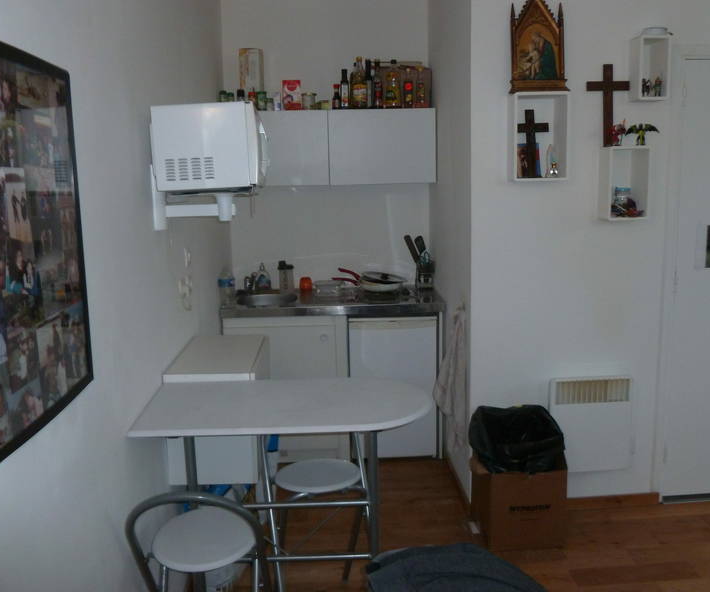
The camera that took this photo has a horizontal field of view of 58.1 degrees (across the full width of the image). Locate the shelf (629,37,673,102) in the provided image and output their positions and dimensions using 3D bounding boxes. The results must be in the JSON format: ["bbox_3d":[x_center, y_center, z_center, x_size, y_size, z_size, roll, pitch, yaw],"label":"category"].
[{"bbox_3d":[1.238,-0.946,2.688,0.120,0.250,0.095,-2,9,-4],"label":"shelf"}]

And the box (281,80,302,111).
[{"bbox_3d":[-0.348,-1.114,3.561,0.113,0.168,0.060,-2,9,-3],"label":"box"}]

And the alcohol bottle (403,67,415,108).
[{"bbox_3d":[0.302,-1.157,3.567,0.062,0.235,0.062,-2,9,-4],"label":"alcohol bottle"}]

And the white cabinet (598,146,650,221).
[{"bbox_3d":[1.176,-0.490,2.795,0.174,0.306,0.112,-2,9,-3],"label":"white cabinet"}]

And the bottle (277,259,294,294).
[{"bbox_3d":[-0.422,-0.105,3.943,0.098,0.206,0.095,-1,9,-2],"label":"bottle"}]

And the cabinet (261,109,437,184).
[{"bbox_3d":[-0.156,-0.843,3.678,1.195,0.404,0.330,-2,9,-4],"label":"cabinet"}]

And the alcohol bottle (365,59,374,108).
[{"bbox_3d":[0.080,-1.180,3.588,0.058,0.285,0.058,-2,9,-4],"label":"alcohol bottle"}]

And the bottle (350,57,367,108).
[{"bbox_3d":[0.025,-1.197,3.625,0.094,0.310,0.088,-1,9,-2],"label":"bottle"}]

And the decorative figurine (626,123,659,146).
[{"bbox_3d":[1.219,-0.682,2.706,0.145,0.093,0.050,-2,9,-5],"label":"decorative figurine"}]

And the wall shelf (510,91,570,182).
[{"bbox_3d":[0.764,-0.660,2.684,0.223,0.353,0.108,-2,9,-5],"label":"wall shelf"}]

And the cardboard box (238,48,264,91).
[{"bbox_3d":[-0.597,-1.233,3.709,0.140,0.380,0.085,-1,9,-2],"label":"cardboard box"}]

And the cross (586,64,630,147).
[{"bbox_3d":[1.099,-0.826,2.780,0.192,0.348,0.022,-2,9,-3],"label":"cross"}]

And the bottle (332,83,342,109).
[{"bbox_3d":[-0.097,-1.103,3.541,0.050,0.150,0.050,-2,9,-4],"label":"bottle"}]

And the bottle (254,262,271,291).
[{"bbox_3d":[-0.555,-0.110,3.854,0.090,0.173,0.062,-2,9,-3],"label":"bottle"}]

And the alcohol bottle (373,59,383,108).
[{"bbox_3d":[0.130,-1.191,3.613,0.064,0.283,0.064,-2,9,-3],"label":"alcohol bottle"}]

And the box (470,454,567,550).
[{"bbox_3d":[0.709,0.866,2.791,0.320,0.355,0.275,-2,9,-4],"label":"box"}]

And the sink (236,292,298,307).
[{"bbox_3d":[-0.509,0.088,3.735,0.355,0.130,0.360,-2,9,-3],"label":"sink"}]

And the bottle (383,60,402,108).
[{"bbox_3d":[0.215,-1.188,3.635,0.100,0.282,0.090,-1,9,-2],"label":"bottle"}]

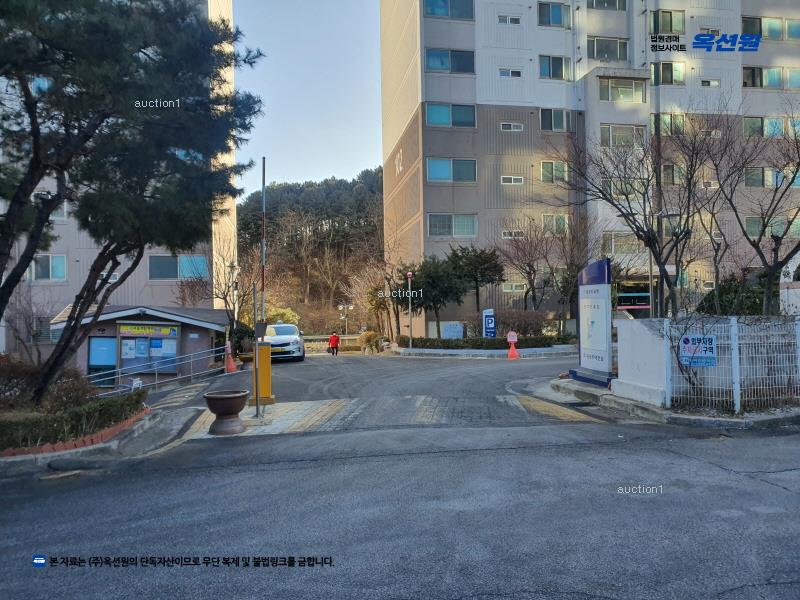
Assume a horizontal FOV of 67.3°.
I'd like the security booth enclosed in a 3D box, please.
[{"bbox_3d":[-9.523,1.678,23.000,5.700,2.870,3.400,-1,0,-10],"label":"security booth"}]

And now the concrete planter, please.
[{"bbox_3d":[-2.285,1.500,7.950,0.610,0.520,0.610,-1,0,0],"label":"concrete planter"}]

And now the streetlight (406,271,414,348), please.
[{"bbox_3d":[0.450,0.440,25.800,0.320,3.360,0.320,-1,0,0],"label":"streetlight"}]

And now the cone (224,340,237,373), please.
[{"bbox_3d":[-5.404,1.811,19.300,0.370,0.990,0.370,-1,0,-10],"label":"cone"}]

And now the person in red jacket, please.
[{"bbox_3d":[-4.110,2.789,38.000,0.600,1.560,0.380,-1,0,-6],"label":"person in red jacket"}]

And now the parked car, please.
[{"bbox_3d":[-5.189,1.821,26.200,1.860,1.480,4.850,-1,0,-9],"label":"parked car"}]

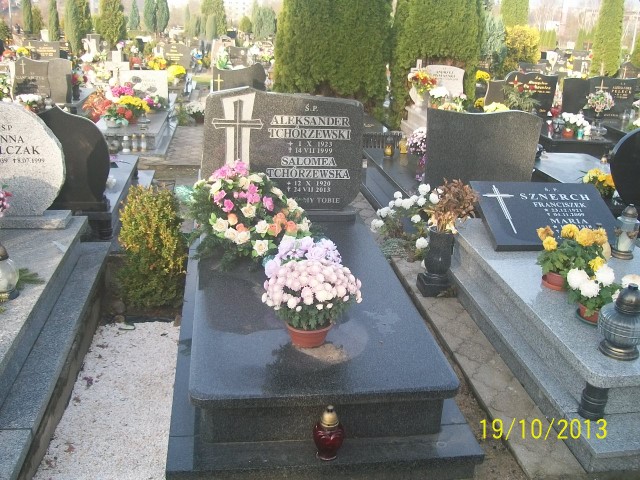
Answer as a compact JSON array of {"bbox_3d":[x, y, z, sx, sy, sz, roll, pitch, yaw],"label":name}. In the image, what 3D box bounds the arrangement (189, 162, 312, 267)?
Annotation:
[{"bbox_3d":[-0.356,-0.143,3.291,0.600,0.380,0.500,-1,20,-9],"label":"arrangement"}]

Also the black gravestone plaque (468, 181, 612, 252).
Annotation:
[{"bbox_3d":[1.365,-0.146,3.995,0.810,0.045,0.600,0,41,-7],"label":"black gravestone plaque"}]

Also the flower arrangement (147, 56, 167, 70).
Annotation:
[{"bbox_3d":[-3.316,-3.570,13.500,0.410,0.320,0.380,0,19,-9],"label":"flower arrangement"}]

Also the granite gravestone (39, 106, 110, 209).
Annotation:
[{"bbox_3d":[-1.504,-0.470,3.838,0.590,0.600,0.140,0,20,-9],"label":"granite gravestone"}]

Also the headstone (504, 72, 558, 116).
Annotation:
[{"bbox_3d":[2.459,-1.728,7.831,0.641,0.504,0.113,0,20,-9],"label":"headstone"}]

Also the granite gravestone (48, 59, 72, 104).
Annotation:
[{"bbox_3d":[-3.587,-2.205,9.200,0.340,0.610,0.100,0,19,-9],"label":"granite gravestone"}]

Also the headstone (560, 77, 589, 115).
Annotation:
[{"bbox_3d":[3.010,-1.713,7.920,0.328,0.441,0.113,0,20,-9],"label":"headstone"}]

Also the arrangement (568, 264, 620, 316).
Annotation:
[{"bbox_3d":[1.126,0.176,2.723,0.220,0.175,0.205,0,20,-9],"label":"arrangement"}]

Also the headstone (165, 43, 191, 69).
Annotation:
[{"bbox_3d":[-3.276,-4.223,15.300,0.620,0.620,0.100,0,19,-9],"label":"headstone"}]

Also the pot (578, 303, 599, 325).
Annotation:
[{"bbox_3d":[1.193,0.297,2.890,0.155,0.105,0.155,2,19,-1],"label":"pot"}]

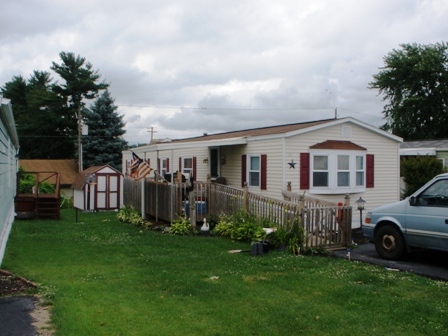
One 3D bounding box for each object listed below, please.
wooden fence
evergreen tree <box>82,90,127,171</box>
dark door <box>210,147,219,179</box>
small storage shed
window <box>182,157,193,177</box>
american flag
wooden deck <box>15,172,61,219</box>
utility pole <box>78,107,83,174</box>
[{"bbox_3d":[-0.658,1.093,15.140,2.350,1.500,10.700,0,1,-29],"label":"wooden fence"},{"bbox_3d":[-10.462,-2.051,40.984,4.300,9.540,4.300,0,1,-14],"label":"evergreen tree"},{"bbox_3d":[-0.361,-0.189,16.590,0.100,1.060,0.620,0,1,-29],"label":"dark door"},{"bbox_3d":[-5.593,0.847,20.900,1.780,2.010,1.950,0,1,-29],"label":"small storage shed"},{"bbox_3d":[-1.478,0.033,18.632,0.100,0.950,1.000,0,1,-29],"label":"window"},{"bbox_3d":[-2.957,-0.078,16.500,0.850,1.050,0.300,0,1,-29],"label":"american flag"},{"bbox_3d":[-6.869,0.981,17.148,1.600,1.620,2.200,0,1,-23],"label":"wooden deck"},{"bbox_3d":[-11.989,-1.359,38.991,0.300,7.770,0.300,0,1,-29],"label":"utility pole"}]

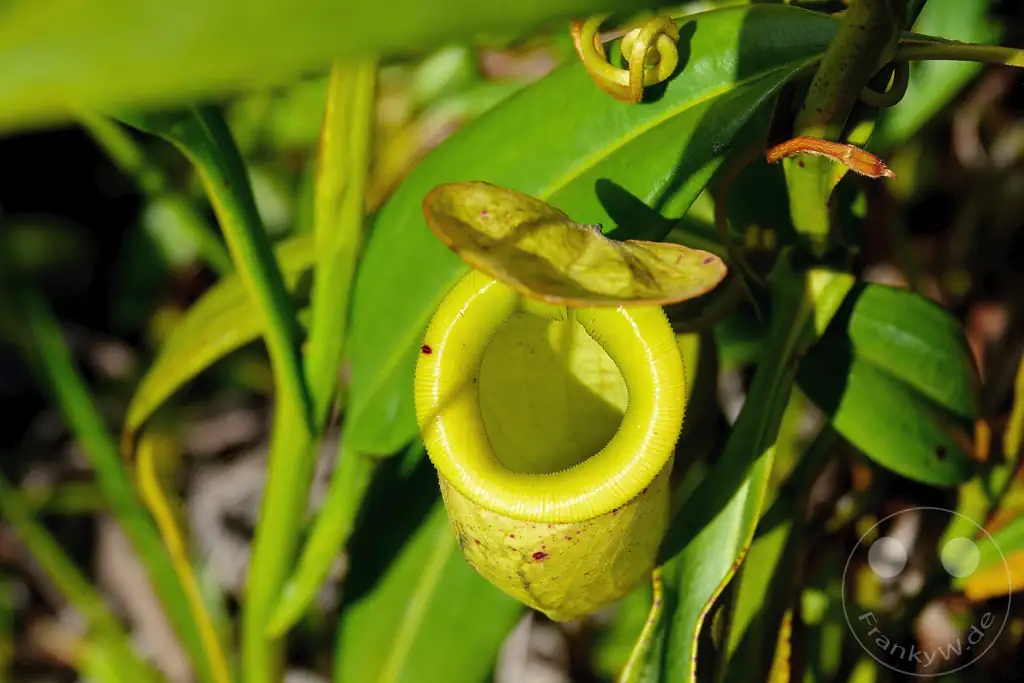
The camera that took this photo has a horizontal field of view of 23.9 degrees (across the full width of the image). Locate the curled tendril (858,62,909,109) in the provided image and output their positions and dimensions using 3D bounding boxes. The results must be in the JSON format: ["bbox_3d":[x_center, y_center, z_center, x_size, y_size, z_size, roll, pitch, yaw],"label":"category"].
[{"bbox_3d":[0.082,-0.056,0.530,0.011,0.011,0.008,0,31,0],"label":"curled tendril"}]

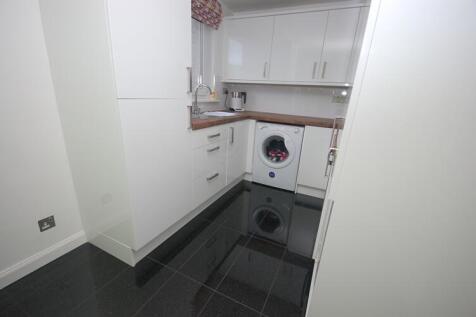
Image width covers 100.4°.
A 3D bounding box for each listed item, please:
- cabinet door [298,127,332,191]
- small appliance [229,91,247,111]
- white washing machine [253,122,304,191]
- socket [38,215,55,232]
[{"bbox_3d":[0.952,0.001,2.425,0.325,0.755,0.020,10,18,23],"label":"cabinet door"},{"bbox_3d":[0.004,-0.849,2.943,0.215,0.260,0.160,3,16,-1],"label":"small appliance"},{"bbox_3d":[0.632,-0.075,2.866,0.600,0.850,0.560,10,18,23],"label":"white washing machine"},{"bbox_3d":[-1.274,0.436,1.334,0.010,0.086,0.086,10,18,23],"label":"socket"}]

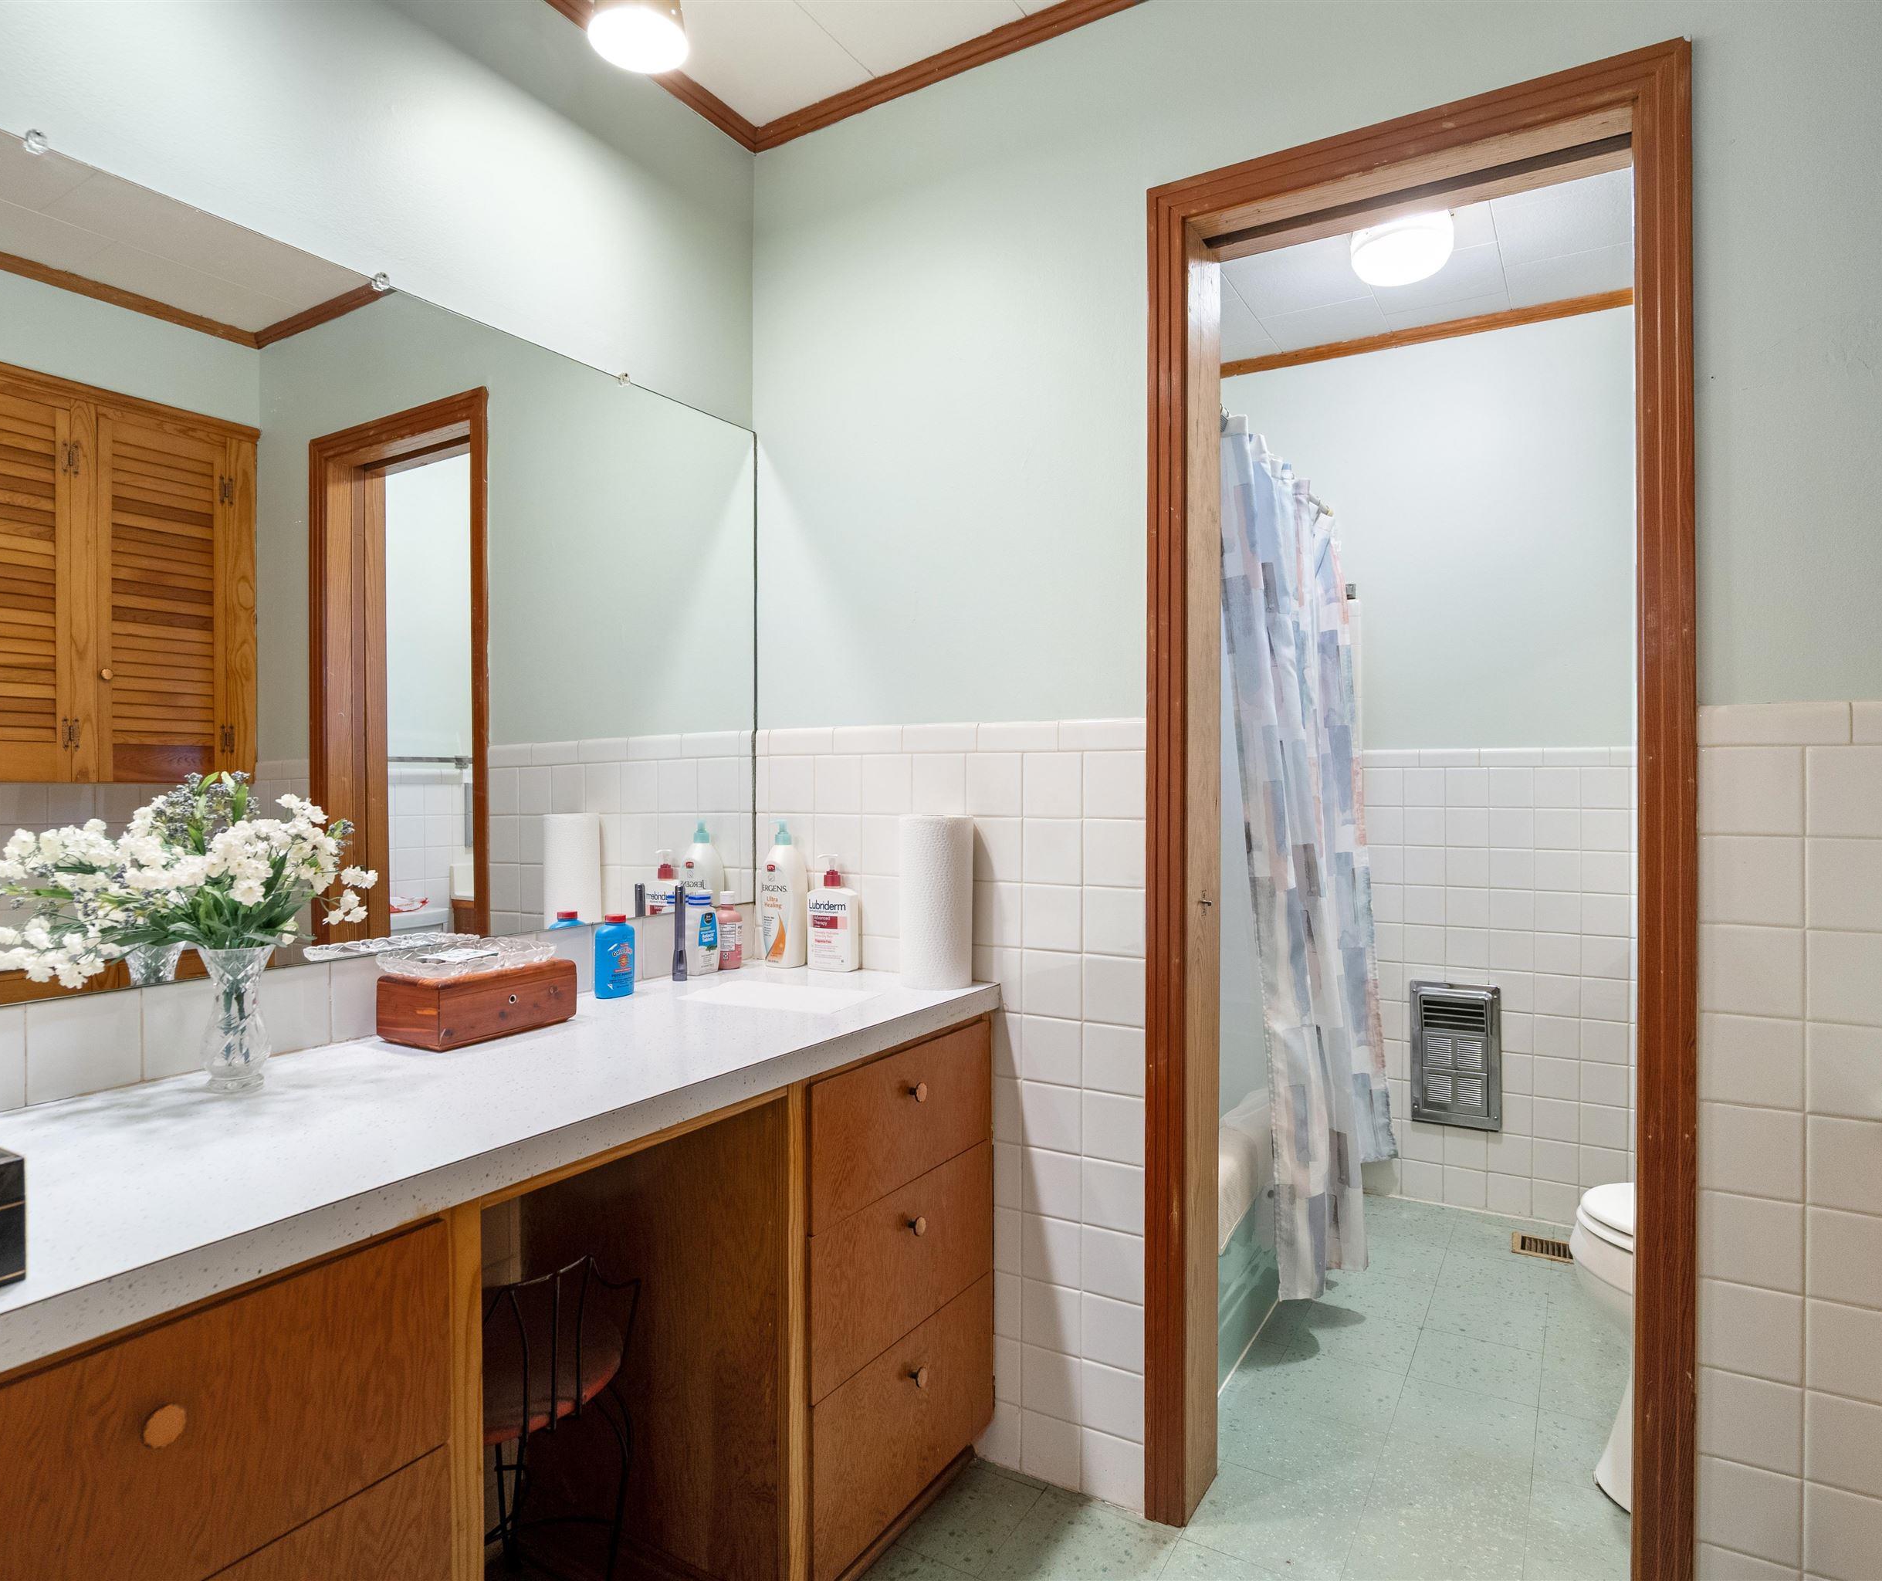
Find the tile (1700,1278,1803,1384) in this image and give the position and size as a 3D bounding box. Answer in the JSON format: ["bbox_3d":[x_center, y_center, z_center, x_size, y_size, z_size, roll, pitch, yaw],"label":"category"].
[{"bbox_3d":[0.997,0.665,1.301,0.106,0.108,0.010,0,0,29],"label":"tile"}]

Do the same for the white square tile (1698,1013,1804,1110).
[{"bbox_3d":[0.998,0.334,1.301,0.106,0.108,0.010,0,0,29],"label":"white square tile"}]

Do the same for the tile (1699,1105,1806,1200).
[{"bbox_3d":[0.998,0.444,1.301,0.106,0.108,0.010,0,0,29],"label":"tile"}]

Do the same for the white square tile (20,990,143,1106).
[{"bbox_3d":[-0.945,0.281,1.164,0.010,0.107,0.108,0,0,32],"label":"white square tile"}]

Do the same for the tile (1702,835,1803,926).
[{"bbox_3d":[1.012,0.114,1.317,0.105,0.110,0.010,0,0,29],"label":"tile"}]

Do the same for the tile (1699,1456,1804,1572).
[{"bbox_3d":[1.010,0.899,1.317,0.108,0.110,0.009,0,0,29],"label":"tile"}]

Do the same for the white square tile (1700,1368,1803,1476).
[{"bbox_3d":[1.010,0.785,1.316,0.105,0.110,0.010,0,0,29],"label":"white square tile"}]

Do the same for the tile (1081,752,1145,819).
[{"bbox_3d":[0.282,-0.009,1.702,0.106,0.108,0.010,0,0,29],"label":"tile"}]

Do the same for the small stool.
[{"bbox_3d":[-0.542,0.836,1.327,0.420,0.630,0.360,1,1,35],"label":"small stool"}]

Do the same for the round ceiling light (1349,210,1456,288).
[{"bbox_3d":[1.062,-1.244,2.425,0.226,0.130,0.226,0,0,29],"label":"round ceiling light"}]

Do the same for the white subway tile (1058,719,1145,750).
[{"bbox_3d":[0.265,-0.091,1.735,0.149,0.051,0.010,0,0,29],"label":"white subway tile"}]

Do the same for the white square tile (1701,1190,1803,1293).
[{"bbox_3d":[1.010,0.563,1.317,0.108,0.110,0.009,0,0,29],"label":"white square tile"}]

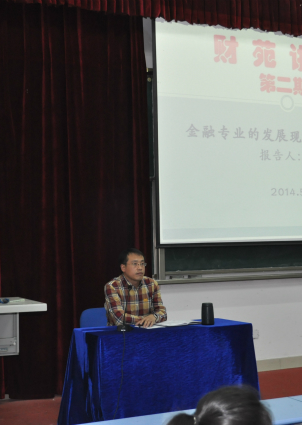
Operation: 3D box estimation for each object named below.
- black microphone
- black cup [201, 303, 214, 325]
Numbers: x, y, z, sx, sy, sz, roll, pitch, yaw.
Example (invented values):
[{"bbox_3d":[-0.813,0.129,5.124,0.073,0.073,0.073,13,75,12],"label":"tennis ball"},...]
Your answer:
[{"bbox_3d":[-0.174,0.640,4.700,0.085,0.325,0.125,-2,-3,27],"label":"black microphone"},{"bbox_3d":[0.409,0.727,4.977,0.086,0.153,0.086,-1,-3,0],"label":"black cup"}]

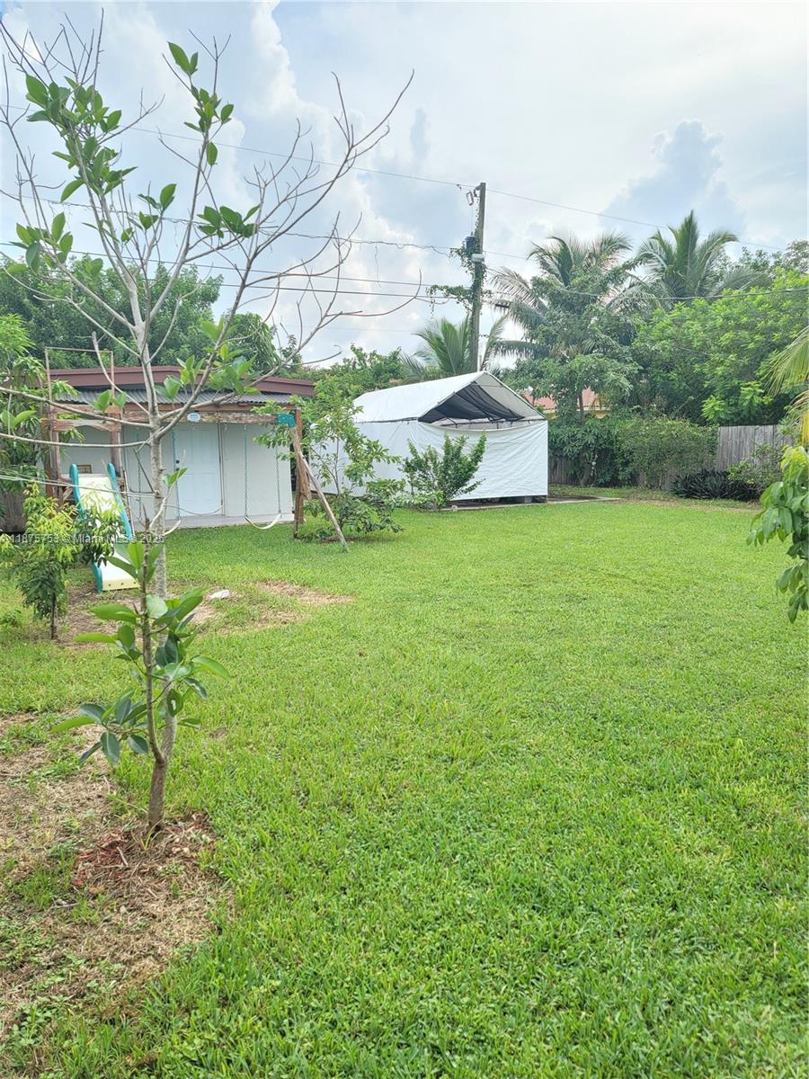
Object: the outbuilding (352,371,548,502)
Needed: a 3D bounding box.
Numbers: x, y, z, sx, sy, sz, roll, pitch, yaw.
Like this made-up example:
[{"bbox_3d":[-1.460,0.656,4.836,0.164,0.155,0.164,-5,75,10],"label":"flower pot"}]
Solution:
[{"bbox_3d":[0.330,-2.435,19.441,3.239,2.866,6.318,-5,8,-26],"label":"outbuilding"}]

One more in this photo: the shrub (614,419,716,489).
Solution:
[{"bbox_3d":[7.375,-2.432,21.859,2.625,1.950,2.000,-1,7,0],"label":"shrub"}]

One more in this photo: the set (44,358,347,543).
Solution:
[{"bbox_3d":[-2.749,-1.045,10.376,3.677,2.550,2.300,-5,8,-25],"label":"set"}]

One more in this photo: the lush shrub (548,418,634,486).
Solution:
[{"bbox_3d":[5.543,-2.607,23.225,2.433,2.025,1.900,-1,7,0],"label":"lush shrub"}]

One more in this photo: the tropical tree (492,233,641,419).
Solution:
[{"bbox_3d":[5.687,-6.423,27.420,5.213,8.516,5.200,-1,7,0],"label":"tropical tree"}]

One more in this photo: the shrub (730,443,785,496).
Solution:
[{"bbox_3d":[8.737,-1.770,19.287,1.304,1.237,1.200,-1,7,0],"label":"shrub"}]

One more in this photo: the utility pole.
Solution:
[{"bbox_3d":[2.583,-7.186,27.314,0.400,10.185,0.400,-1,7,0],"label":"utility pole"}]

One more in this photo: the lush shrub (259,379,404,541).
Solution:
[{"bbox_3d":[-1.181,-1.241,12.110,2.129,2.432,2.100,-1,7,0],"label":"lush shrub"}]

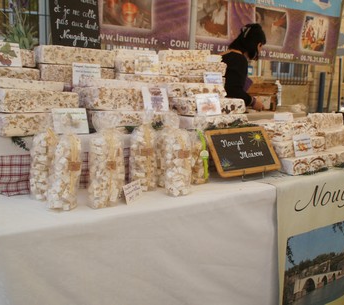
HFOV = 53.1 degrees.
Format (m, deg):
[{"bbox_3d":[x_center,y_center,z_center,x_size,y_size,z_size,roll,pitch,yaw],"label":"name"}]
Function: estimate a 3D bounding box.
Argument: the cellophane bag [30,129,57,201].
[{"bbox_3d":[-0.411,0.033,1.103,0.087,0.221,0.057,-7,12,-37],"label":"cellophane bag"}]

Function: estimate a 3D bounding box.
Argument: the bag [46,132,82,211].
[{"bbox_3d":[-0.317,0.050,1.013,0.093,0.218,0.060,-8,12,-40],"label":"bag"}]

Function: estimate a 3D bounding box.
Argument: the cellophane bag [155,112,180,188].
[{"bbox_3d":[-0.014,-0.009,1.239,0.088,0.261,0.057,-6,11,-33],"label":"cellophane bag"}]

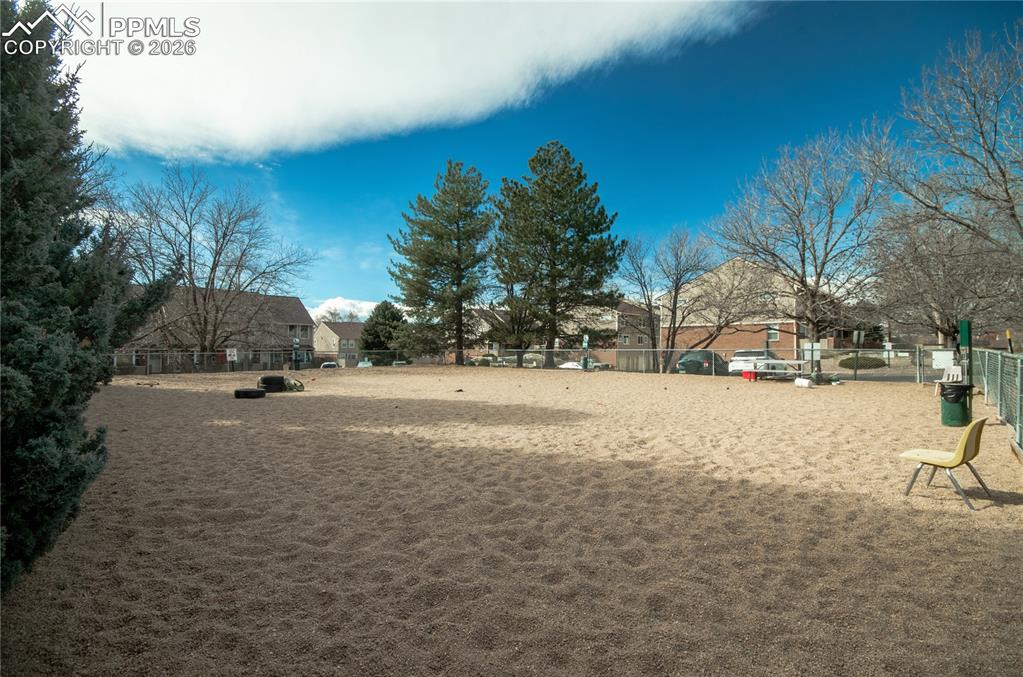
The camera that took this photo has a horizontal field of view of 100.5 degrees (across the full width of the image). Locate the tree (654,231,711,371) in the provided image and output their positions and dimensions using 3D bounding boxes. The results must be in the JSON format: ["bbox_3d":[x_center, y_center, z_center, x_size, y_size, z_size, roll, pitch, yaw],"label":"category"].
[{"bbox_3d":[9.000,-2.000,22.500,3.100,7.700,3.100,0,0,0],"label":"tree"}]

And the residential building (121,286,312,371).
[{"bbox_3d":[-30.300,-0.600,43.800,11.000,8.200,16.500,0,0,44],"label":"residential building"}]

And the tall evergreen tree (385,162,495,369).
[{"bbox_3d":[-5.200,-5.700,32.000,7.900,15.500,7.900,0,0,0],"label":"tall evergreen tree"}]

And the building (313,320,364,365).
[{"bbox_3d":[-34.000,0.900,90.000,11.000,9.000,16.000,0,0,35],"label":"building"}]

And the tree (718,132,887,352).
[{"bbox_3d":[9.950,-2.800,14.900,5.800,8.800,5.800,0,0,0],"label":"tree"}]

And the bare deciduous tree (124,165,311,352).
[{"bbox_3d":[-20.100,-4.700,29.000,11.500,14.200,11.000,0,0,0],"label":"bare deciduous tree"}]

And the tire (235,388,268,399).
[{"bbox_3d":[-6.800,1.425,11.100,0.680,0.200,0.680,0,0,0],"label":"tire"}]

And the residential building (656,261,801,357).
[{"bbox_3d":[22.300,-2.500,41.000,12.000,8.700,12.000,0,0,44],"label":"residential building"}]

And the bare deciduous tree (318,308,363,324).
[{"bbox_3d":[-46.500,-1.300,115.000,11.000,13.500,11.000,0,0,0],"label":"bare deciduous tree"}]

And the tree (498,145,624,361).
[{"bbox_3d":[3.600,-5.900,30.000,9.000,16.000,8.500,0,0,0],"label":"tree"}]

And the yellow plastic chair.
[{"bbox_3d":[4.110,1.120,4.030,0.500,0.760,0.560,0,0,-33],"label":"yellow plastic chair"}]

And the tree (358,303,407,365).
[{"bbox_3d":[-17.000,-0.500,56.000,6.300,8.800,6.300,0,0,0],"label":"tree"}]

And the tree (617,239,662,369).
[{"bbox_3d":[6.850,-1.800,22.500,2.500,7.300,2.600,0,0,0],"label":"tree"}]

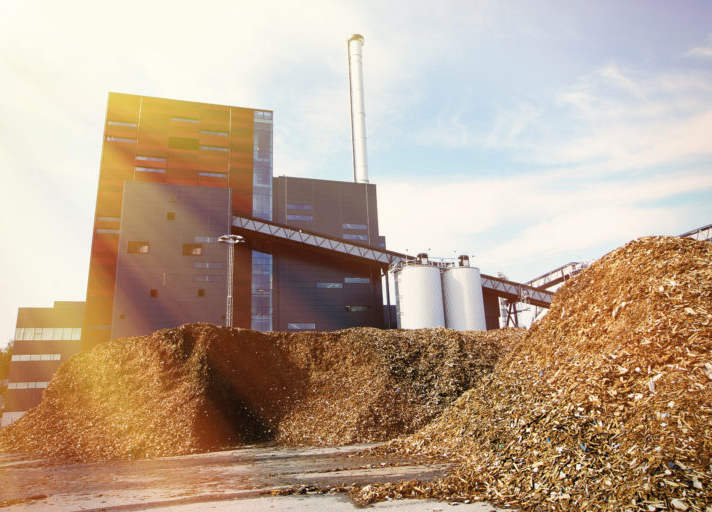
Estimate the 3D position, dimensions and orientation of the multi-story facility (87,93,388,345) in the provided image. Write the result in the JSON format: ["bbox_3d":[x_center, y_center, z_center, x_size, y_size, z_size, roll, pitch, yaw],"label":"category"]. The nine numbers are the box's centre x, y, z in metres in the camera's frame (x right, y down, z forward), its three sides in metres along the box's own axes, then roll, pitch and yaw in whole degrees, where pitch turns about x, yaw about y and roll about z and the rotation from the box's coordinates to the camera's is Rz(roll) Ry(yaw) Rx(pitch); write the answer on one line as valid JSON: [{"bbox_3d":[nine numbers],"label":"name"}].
[{"bbox_3d":[-19.042,1.491,88.308,44.432,49.947,30.000,2,-17,-16],"label":"multi-story facility"}]

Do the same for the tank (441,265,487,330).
[{"bbox_3d":[15.311,11.132,69.930,5.450,18.471,5.450,2,-17,-16],"label":"tank"}]

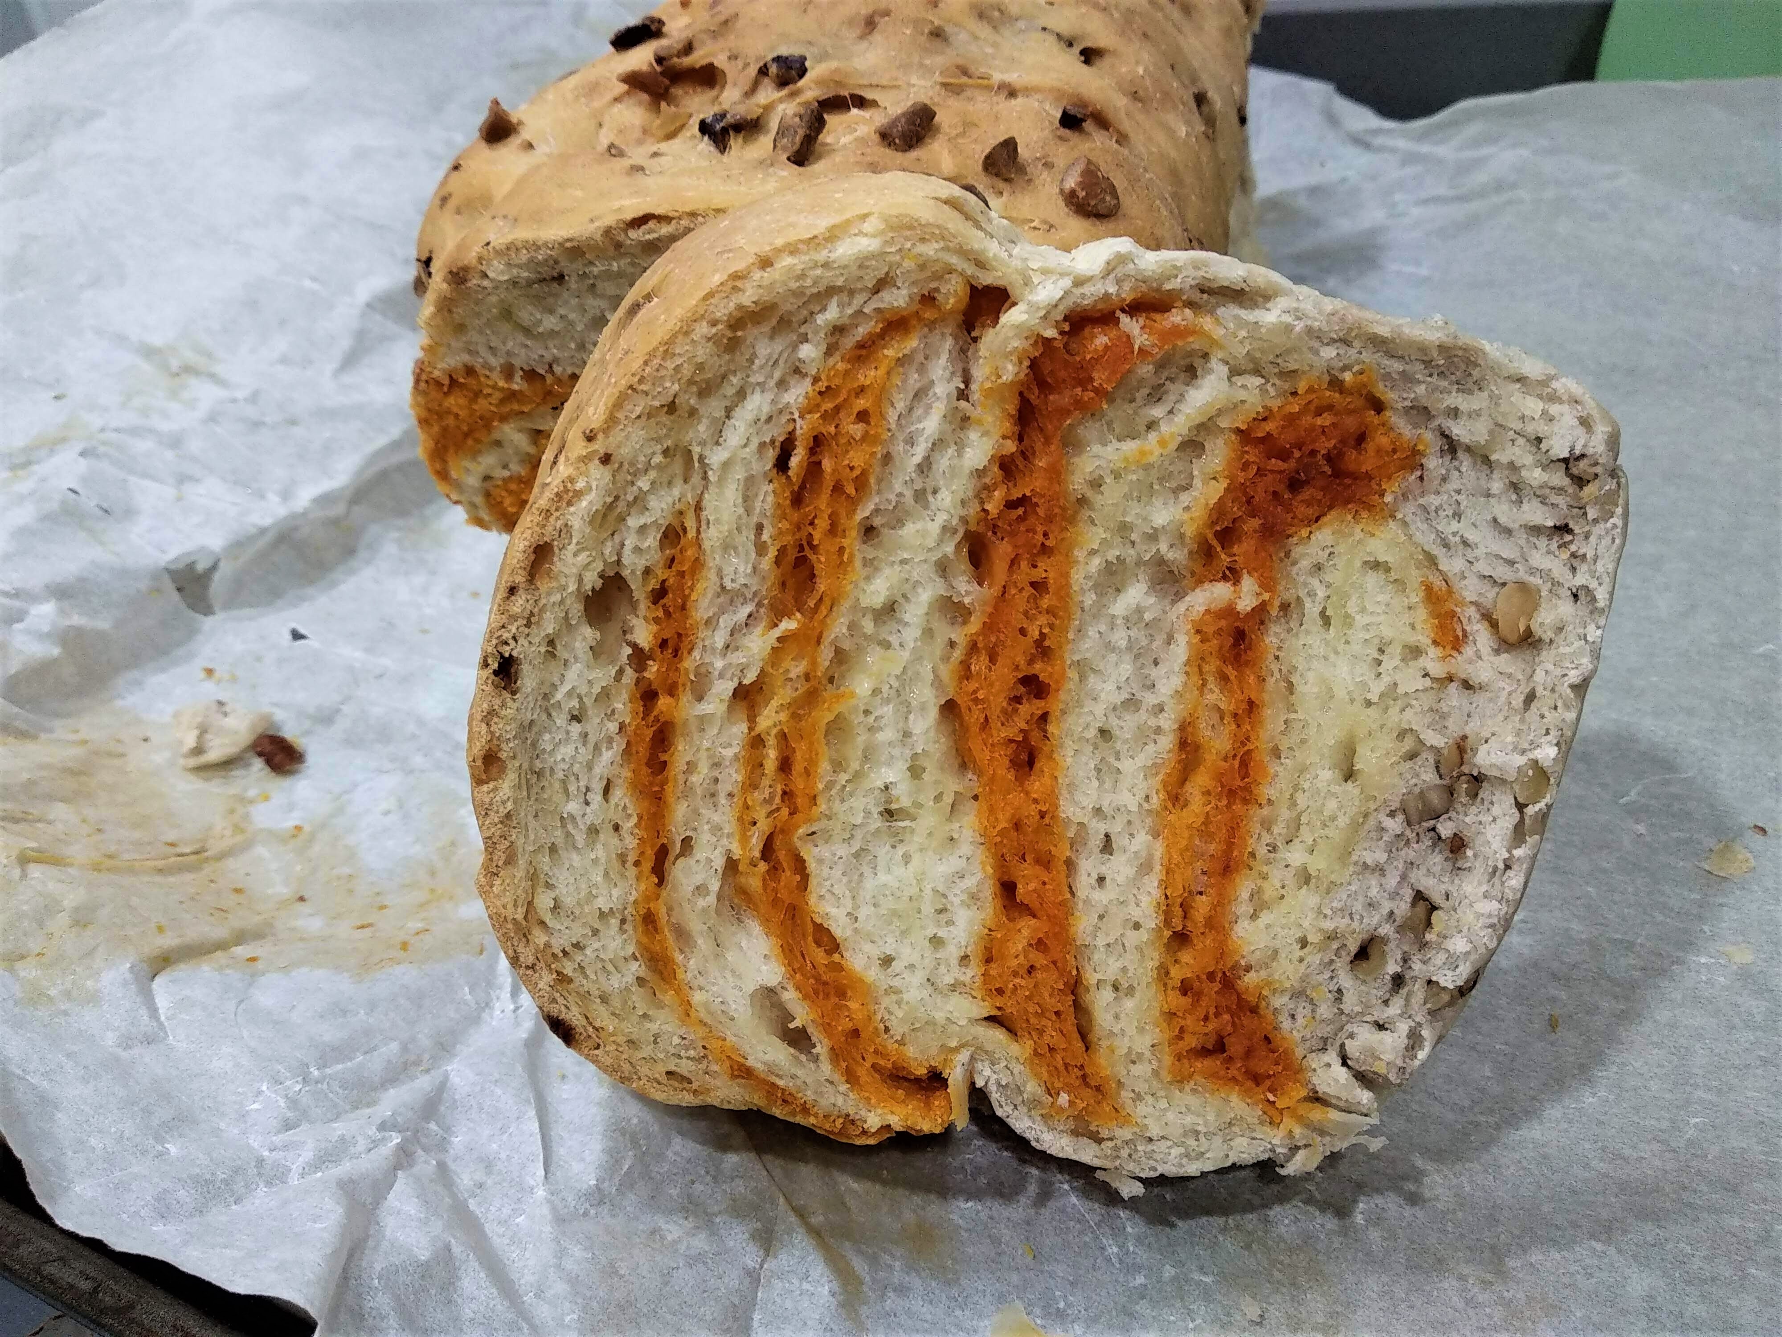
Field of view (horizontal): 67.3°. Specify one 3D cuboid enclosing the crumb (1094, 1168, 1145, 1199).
[{"bbox_3d":[0.033,0.074,0.192,0.007,0.003,0.004,14,47,14],"label":"crumb"}]

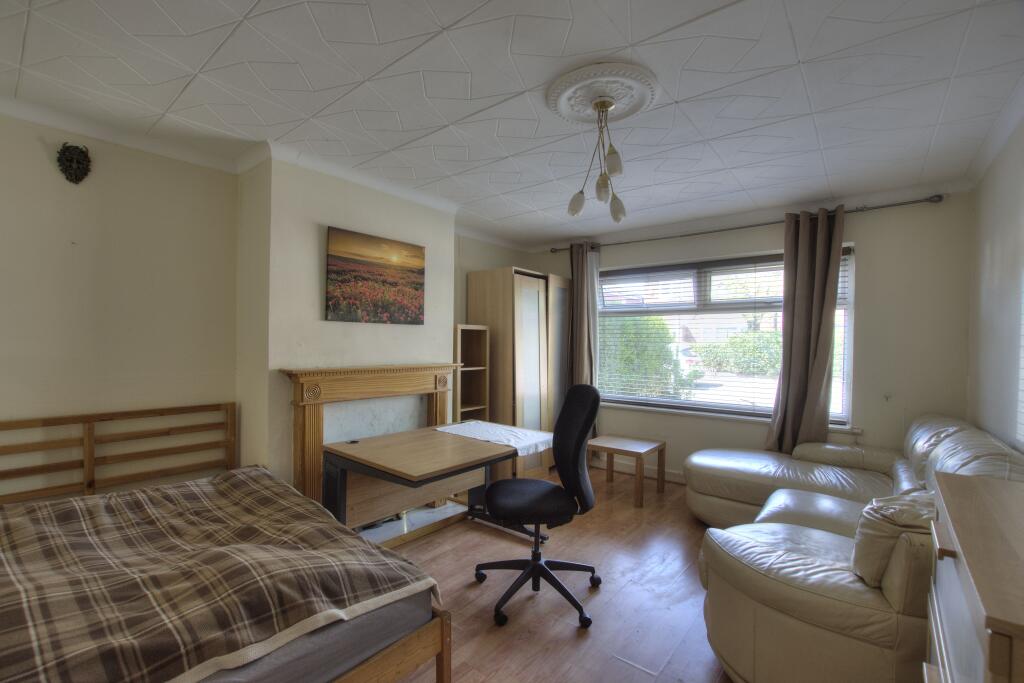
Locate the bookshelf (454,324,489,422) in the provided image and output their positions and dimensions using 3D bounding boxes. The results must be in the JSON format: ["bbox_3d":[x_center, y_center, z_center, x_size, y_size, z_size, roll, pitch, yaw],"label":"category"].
[{"bbox_3d":[-0.493,0.571,4.183,0.285,1.457,0.405,1,0,41],"label":"bookshelf"}]

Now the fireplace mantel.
[{"bbox_3d":[-0.894,0.720,2.975,0.200,1.090,1.307,1,0,41],"label":"fireplace mantel"}]

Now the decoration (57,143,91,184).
[{"bbox_3d":[-2.279,-0.927,2.222,0.080,0.205,0.128,1,0,41],"label":"decoration"}]

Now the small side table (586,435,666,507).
[{"bbox_3d":[0.990,1.110,3.761,0.510,0.438,0.490,1,0,38],"label":"small side table"}]

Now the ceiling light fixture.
[{"bbox_3d":[0.395,-0.804,1.893,0.485,0.600,0.485,1,0,0],"label":"ceiling light fixture"}]

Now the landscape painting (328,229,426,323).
[{"bbox_3d":[-0.936,-0.429,3.021,0.030,0.602,0.770,1,0,41],"label":"landscape painting"}]

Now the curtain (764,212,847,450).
[{"bbox_3d":[2.241,0.087,3.302,0.470,2.195,0.160,1,0,41],"label":"curtain"}]

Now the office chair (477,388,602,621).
[{"bbox_3d":[0.157,0.769,2.254,0.670,1.105,0.660,1,0,-12],"label":"office chair"}]

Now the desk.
[{"bbox_3d":[-0.369,0.950,2.531,0.780,0.720,1.150,1,0,41],"label":"desk"}]

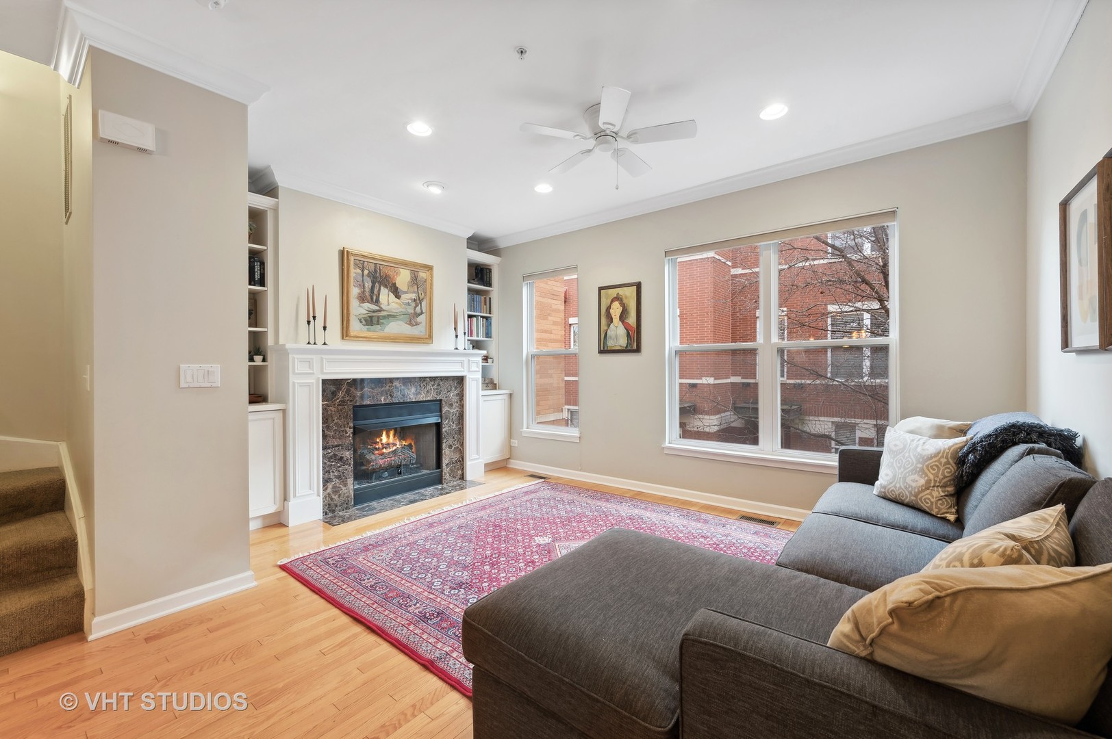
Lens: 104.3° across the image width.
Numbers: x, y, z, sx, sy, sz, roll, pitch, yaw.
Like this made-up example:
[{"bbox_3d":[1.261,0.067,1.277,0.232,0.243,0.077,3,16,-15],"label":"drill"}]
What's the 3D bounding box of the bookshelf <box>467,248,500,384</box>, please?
[{"bbox_3d":[-0.996,-0.547,5.223,0.416,1.618,0.548,0,0,38],"label":"bookshelf"}]

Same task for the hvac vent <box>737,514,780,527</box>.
[{"bbox_3d":[1.552,1.159,3.317,0.289,0.009,0.129,0,0,38],"label":"hvac vent"}]

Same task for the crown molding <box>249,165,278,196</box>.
[{"bbox_3d":[-2.340,-1.497,3.471,0.530,0.100,0.095,0,0,39],"label":"crown molding"}]

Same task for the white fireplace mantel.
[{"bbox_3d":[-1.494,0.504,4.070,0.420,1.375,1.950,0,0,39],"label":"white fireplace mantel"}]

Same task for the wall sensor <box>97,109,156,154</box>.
[{"bbox_3d":[-1.977,-1.091,1.994,0.055,0.121,0.176,0,0,38],"label":"wall sensor"}]

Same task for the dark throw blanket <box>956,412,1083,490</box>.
[{"bbox_3d":[2.137,0.382,2.044,0.380,0.340,0.580,0,0,39],"label":"dark throw blanket"}]

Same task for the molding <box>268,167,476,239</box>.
[{"bbox_3d":[-1.563,-1.511,4.109,0.079,0.101,2.043,0,0,38],"label":"molding"}]

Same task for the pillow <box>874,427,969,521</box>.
[{"bbox_3d":[1.939,0.534,2.318,0.160,0.420,0.430,13,-2,-9],"label":"pillow"}]

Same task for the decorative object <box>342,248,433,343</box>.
[{"bbox_3d":[-1.596,-0.678,4.211,0.050,0.825,0.945,0,0,39],"label":"decorative object"}]

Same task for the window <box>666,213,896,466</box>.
[{"bbox_3d":[1.749,-0.192,3.584,1.720,1.865,0.140,0,0,38],"label":"window"}]

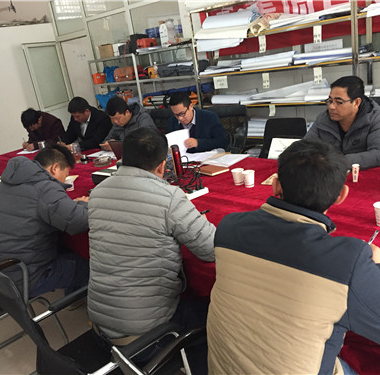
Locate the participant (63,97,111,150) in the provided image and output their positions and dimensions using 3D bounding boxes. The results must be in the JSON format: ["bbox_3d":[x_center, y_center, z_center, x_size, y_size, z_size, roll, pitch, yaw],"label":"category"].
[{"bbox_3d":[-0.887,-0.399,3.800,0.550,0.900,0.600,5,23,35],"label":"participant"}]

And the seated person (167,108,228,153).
[{"bbox_3d":[0.085,-0.140,3.387,0.550,1.220,0.700,5,21,38],"label":"seated person"}]

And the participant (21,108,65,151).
[{"bbox_3d":[-1.579,-0.310,4.816,0.550,1.180,0.750,7,22,41],"label":"participant"}]

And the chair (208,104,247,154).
[{"bbox_3d":[0.168,-0.084,3.282,0.560,1.030,0.600,5,23,35],"label":"chair"}]

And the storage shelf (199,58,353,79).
[{"bbox_3d":[0.982,-1.336,4.664,1.776,0.050,0.500,5,23,36],"label":"storage shelf"}]

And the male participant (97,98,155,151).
[{"bbox_3d":[-0.475,-0.196,3.564,0.560,1.220,0.780,5,23,36],"label":"male participant"}]

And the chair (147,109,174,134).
[{"bbox_3d":[-0.381,-0.129,3.670,0.560,1.000,0.600,5,23,36],"label":"chair"}]

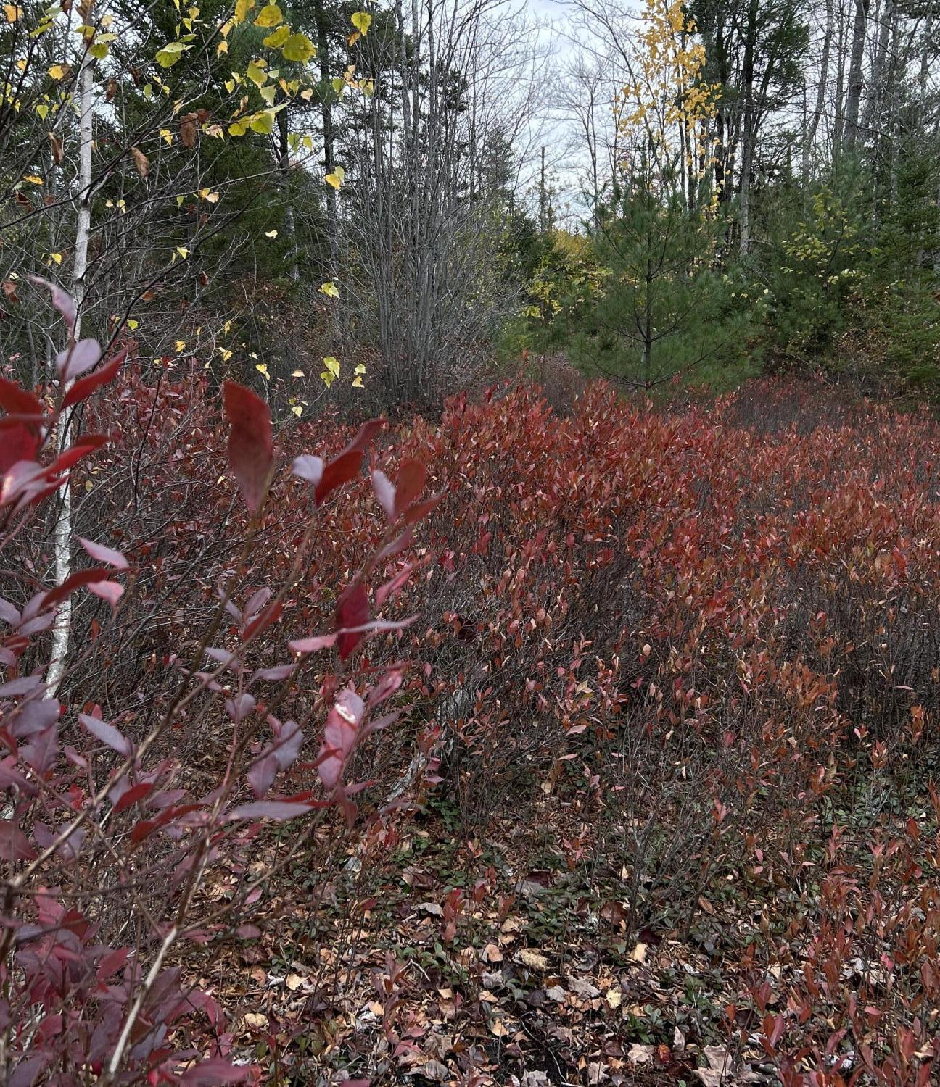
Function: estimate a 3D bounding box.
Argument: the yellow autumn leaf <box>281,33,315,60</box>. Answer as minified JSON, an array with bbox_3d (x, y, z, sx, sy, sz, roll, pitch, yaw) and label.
[{"bbox_3d":[-0.284,-0.822,1.800,0.056,0.047,0.025,-1,7,-9],"label":"yellow autumn leaf"}]

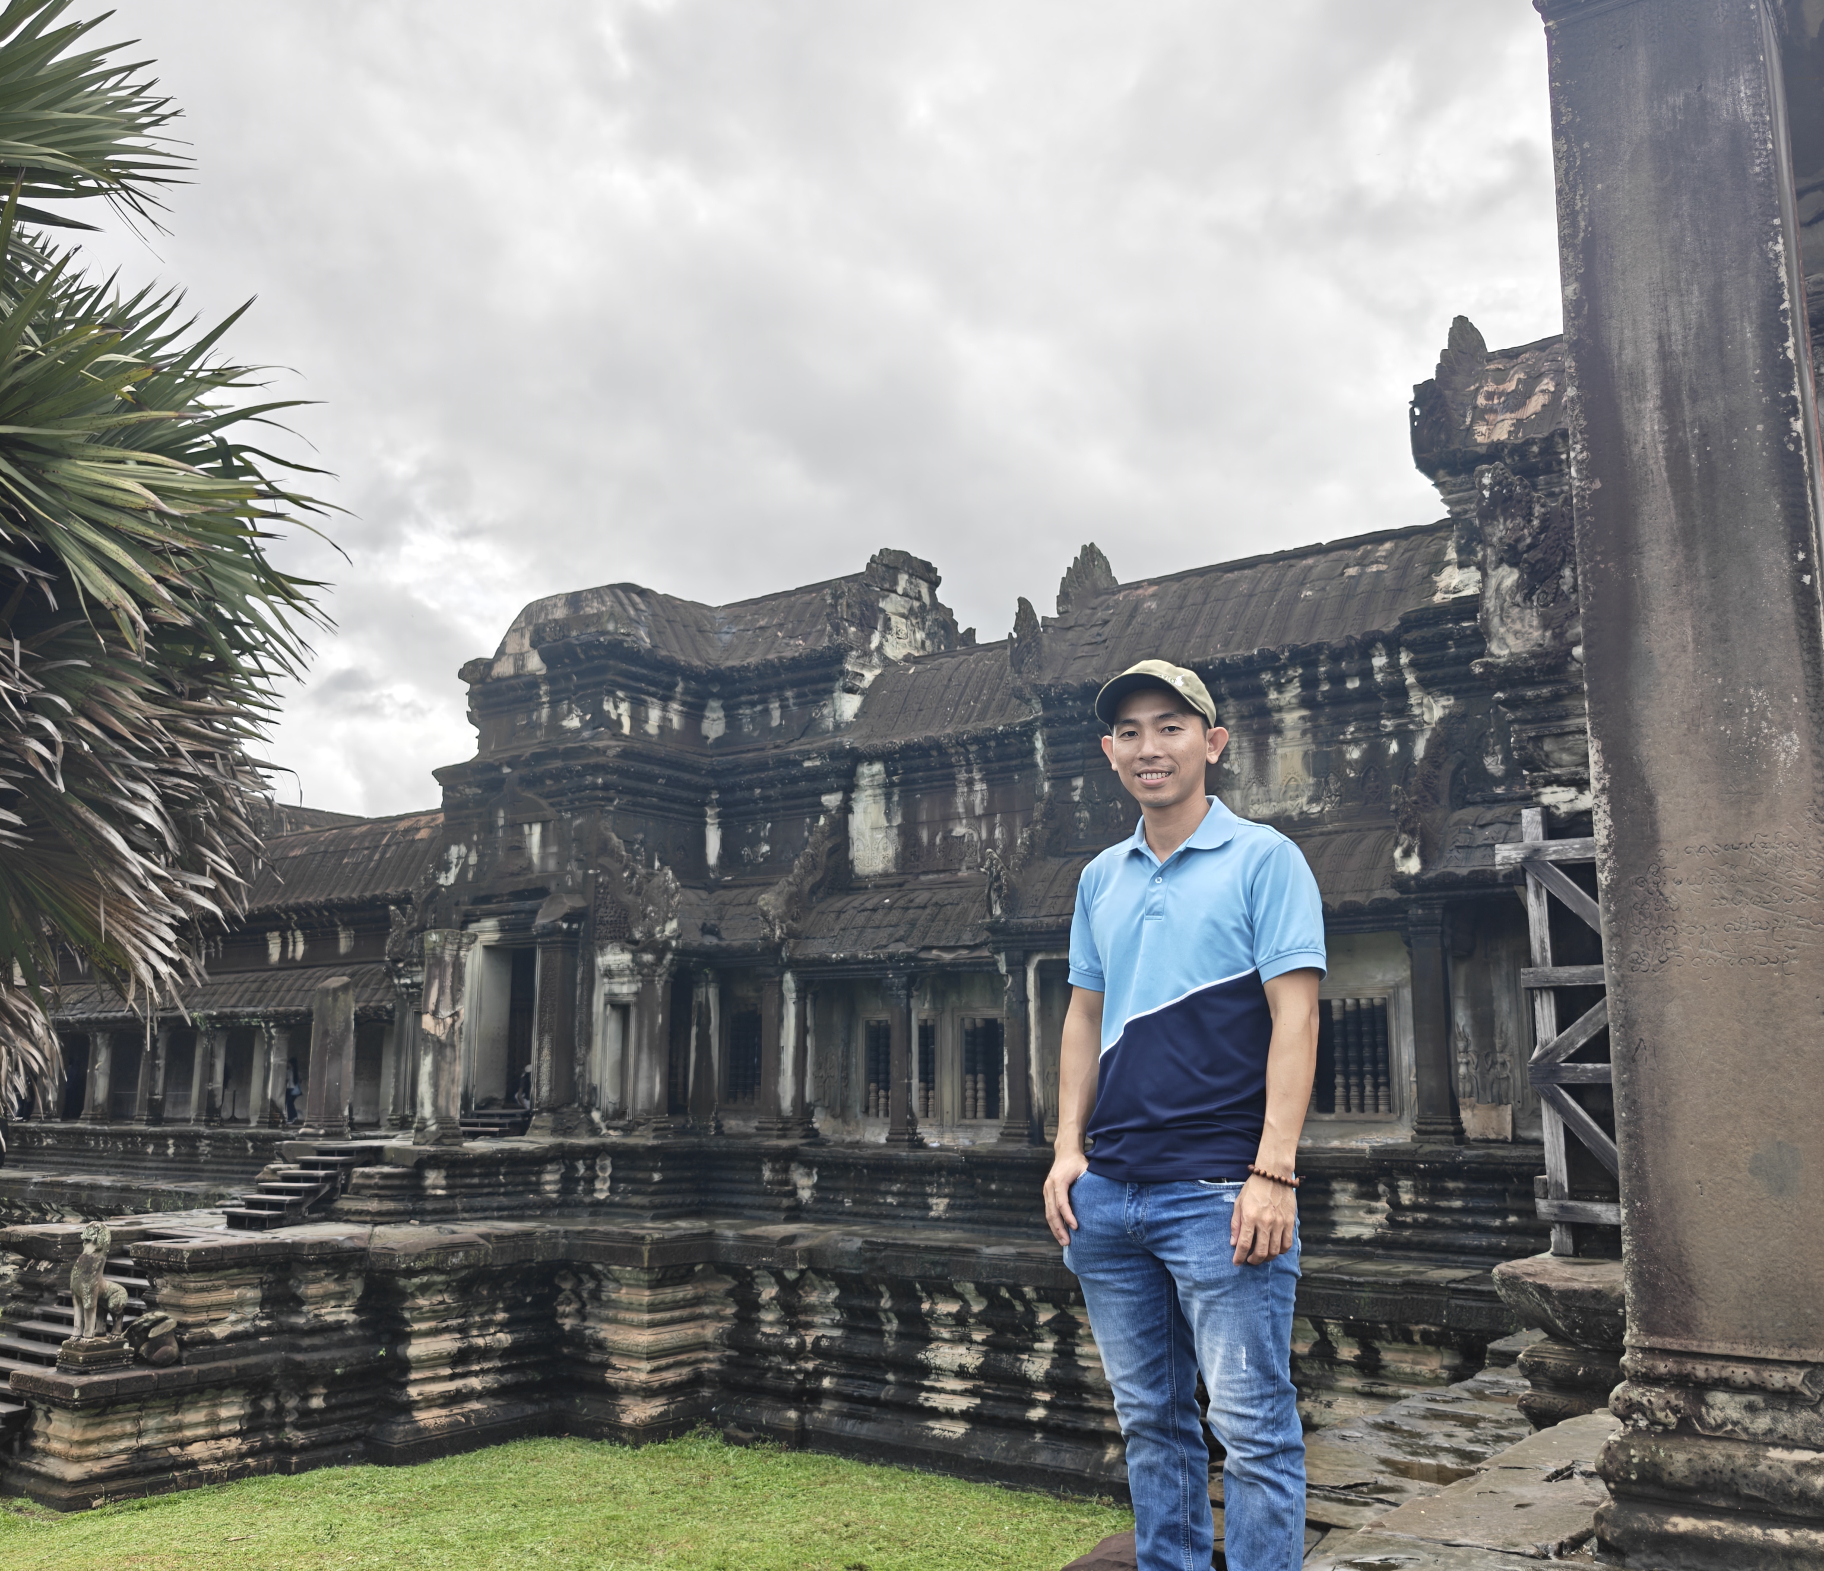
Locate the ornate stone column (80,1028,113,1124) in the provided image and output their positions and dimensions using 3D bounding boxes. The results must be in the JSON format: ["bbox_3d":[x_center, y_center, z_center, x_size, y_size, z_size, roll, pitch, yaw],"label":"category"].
[{"bbox_3d":[-21.587,7.733,42.846,0.530,2.450,0.530,-7,-14,35],"label":"ornate stone column"}]

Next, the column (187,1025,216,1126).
[{"bbox_3d":[-17.487,7.216,39.981,0.530,2.450,0.530,-7,-14,35],"label":"column"}]

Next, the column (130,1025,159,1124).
[{"bbox_3d":[-19.637,7.440,41.493,0.530,2.450,0.530,-7,-14,35],"label":"column"}]

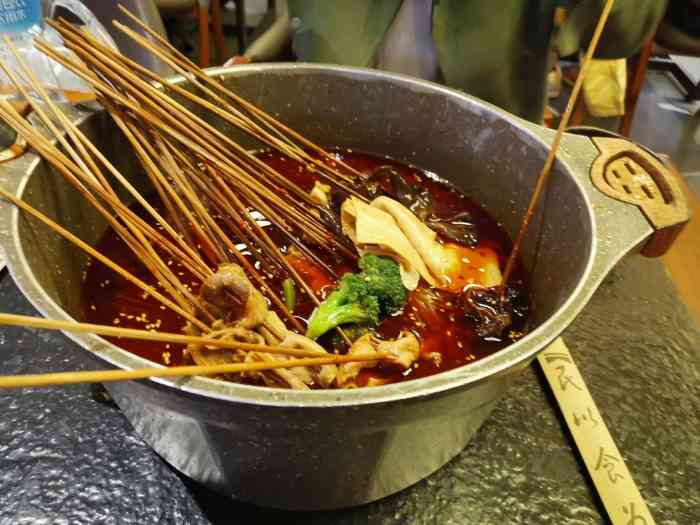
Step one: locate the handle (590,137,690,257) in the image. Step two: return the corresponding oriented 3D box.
[{"bbox_3d":[0.165,-0.039,0.310,0.052,0.023,0.100,5,40,0],"label":"handle"}]

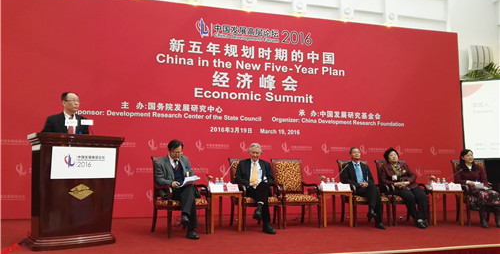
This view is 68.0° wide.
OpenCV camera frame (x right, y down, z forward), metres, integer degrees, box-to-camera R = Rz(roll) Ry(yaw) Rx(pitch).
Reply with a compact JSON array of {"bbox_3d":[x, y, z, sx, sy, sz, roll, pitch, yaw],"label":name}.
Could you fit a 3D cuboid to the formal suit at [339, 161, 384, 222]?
[{"bbox_3d":[1.878,1.014,6.002,0.550,0.900,0.760,2,-8,-14],"label":"formal suit"}]

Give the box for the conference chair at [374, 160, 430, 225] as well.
[{"bbox_3d":[2.518,1.079,6.183,0.625,1.033,0.660,1,-6,-8],"label":"conference chair"}]

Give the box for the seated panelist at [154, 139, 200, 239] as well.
[{"bbox_3d":[-0.894,0.790,4.986,0.540,1.260,0.800,5,-9,-33],"label":"seated panelist"}]

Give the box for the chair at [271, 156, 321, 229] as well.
[{"bbox_3d":[0.722,1.023,5.832,0.610,1.030,0.660,2,-8,-13],"label":"chair"}]

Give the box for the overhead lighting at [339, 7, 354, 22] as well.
[{"bbox_3d":[2.150,-2.497,8.246,0.270,0.300,0.240,2,-6,-13],"label":"overhead lighting"}]

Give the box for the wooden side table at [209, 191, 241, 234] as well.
[{"bbox_3d":[-0.472,1.209,5.359,0.500,0.546,0.590,5,-7,-33],"label":"wooden side table"}]

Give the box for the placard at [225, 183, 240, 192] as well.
[{"bbox_3d":[-0.247,0.877,5.270,0.200,0.100,0.080,5,-7,-33],"label":"placard"}]

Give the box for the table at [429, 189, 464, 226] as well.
[{"bbox_3d":[3.164,1.329,6.169,0.480,0.530,0.650,0,-7,4],"label":"table"}]

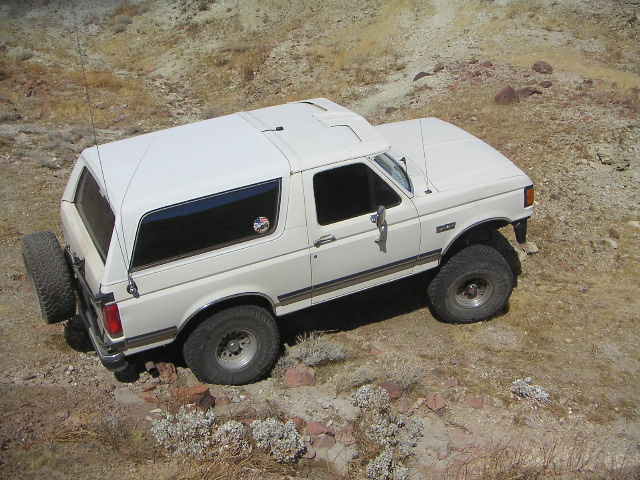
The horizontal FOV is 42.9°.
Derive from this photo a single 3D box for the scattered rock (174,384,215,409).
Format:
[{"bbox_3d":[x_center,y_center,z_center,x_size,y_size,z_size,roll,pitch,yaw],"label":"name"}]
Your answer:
[{"bbox_3d":[-1.149,1.433,7.446,0.370,0.180,0.260,-2,30,0],"label":"scattered rock"}]

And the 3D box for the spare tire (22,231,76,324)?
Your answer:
[{"bbox_3d":[-2.673,0.372,8.048,0.310,0.870,0.870,-16,31,-20],"label":"spare tire"}]

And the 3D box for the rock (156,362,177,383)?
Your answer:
[{"bbox_3d":[-1.493,1.289,7.914,0.190,0.170,0.160,0,29,0],"label":"rock"}]

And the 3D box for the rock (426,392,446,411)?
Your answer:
[{"bbox_3d":[1.062,1.472,7.416,0.185,0.120,0.170,-2,30,0],"label":"rock"}]

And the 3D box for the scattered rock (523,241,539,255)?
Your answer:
[{"bbox_3d":[2.630,0.100,10.188,0.200,0.120,0.170,0,29,0],"label":"scattered rock"}]

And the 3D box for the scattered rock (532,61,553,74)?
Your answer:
[{"bbox_3d":[4.105,-3.183,15.009,0.360,0.220,0.300,0,29,0],"label":"scattered rock"}]

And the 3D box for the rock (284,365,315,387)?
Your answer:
[{"bbox_3d":[-0.195,1.288,7.730,0.275,0.180,0.220,-2,28,0],"label":"rock"}]

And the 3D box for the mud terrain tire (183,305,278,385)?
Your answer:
[{"bbox_3d":[-0.826,0.995,7.657,0.860,0.860,0.300,-15,30,-20],"label":"mud terrain tire"}]

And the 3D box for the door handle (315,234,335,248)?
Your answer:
[{"bbox_3d":[0.048,0.013,7.384,0.230,0.065,0.055,-16,31,-20],"label":"door handle"}]

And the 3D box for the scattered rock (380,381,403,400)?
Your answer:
[{"bbox_3d":[0.664,1.399,7.559,0.205,0.130,0.180,-2,30,0],"label":"scattered rock"}]

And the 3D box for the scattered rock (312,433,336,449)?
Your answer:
[{"bbox_3d":[0.039,1.747,7.088,0.210,0.120,0.160,0,29,0],"label":"scattered rock"}]

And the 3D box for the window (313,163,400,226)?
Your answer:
[{"bbox_3d":[0.342,-0.469,7.505,0.870,0.500,0.060,-16,17,-20],"label":"window"}]

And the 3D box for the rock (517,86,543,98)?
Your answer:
[{"bbox_3d":[3.554,-2.502,13.800,0.420,0.180,0.290,-2,28,0],"label":"rock"}]

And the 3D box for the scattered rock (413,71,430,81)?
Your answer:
[{"bbox_3d":[1.784,-2.892,14.300,0.310,0.150,0.240,-2,30,0],"label":"scattered rock"}]

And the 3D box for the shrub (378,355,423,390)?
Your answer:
[{"bbox_3d":[0.763,1.246,7.620,0.420,0.280,0.370,-2,28,0],"label":"shrub"}]

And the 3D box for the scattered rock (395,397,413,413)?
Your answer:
[{"bbox_3d":[0.758,1.494,7.390,0.170,0.105,0.150,-2,30,0],"label":"scattered rock"}]

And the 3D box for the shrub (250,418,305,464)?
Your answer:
[{"bbox_3d":[-0.361,1.713,6.915,0.480,0.350,0.440,0,29,0],"label":"shrub"}]

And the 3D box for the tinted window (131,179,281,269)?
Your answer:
[{"bbox_3d":[-0.955,-0.138,6.933,1.460,0.480,0.050,-16,19,-20],"label":"tinted window"}]

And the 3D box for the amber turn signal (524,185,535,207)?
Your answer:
[{"bbox_3d":[2.152,-0.460,8.407,0.110,0.220,0.080,-16,30,-20],"label":"amber turn signal"}]

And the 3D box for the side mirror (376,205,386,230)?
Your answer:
[{"bbox_3d":[0.566,-0.203,7.457,0.060,0.210,0.140,-15,32,-20],"label":"side mirror"}]

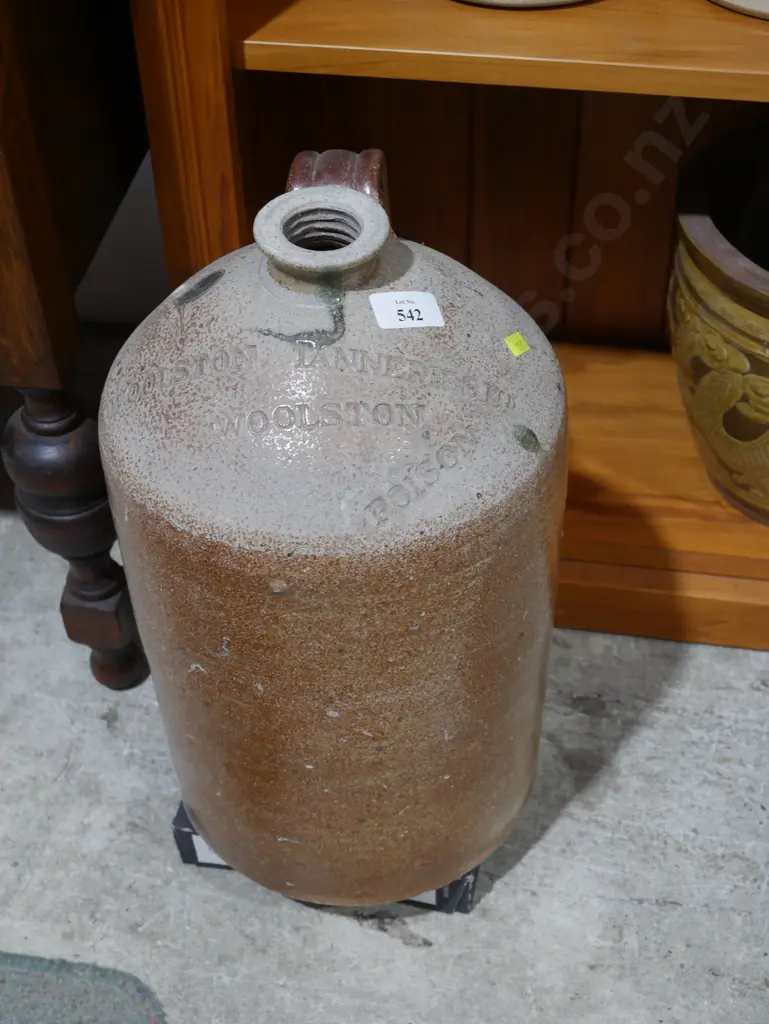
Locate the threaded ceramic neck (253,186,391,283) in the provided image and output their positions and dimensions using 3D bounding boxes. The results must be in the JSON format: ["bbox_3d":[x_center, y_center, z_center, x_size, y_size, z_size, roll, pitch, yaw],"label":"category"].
[{"bbox_3d":[-0.035,-0.156,0.888,0.078,0.025,0.078,-2,47,0],"label":"threaded ceramic neck"}]

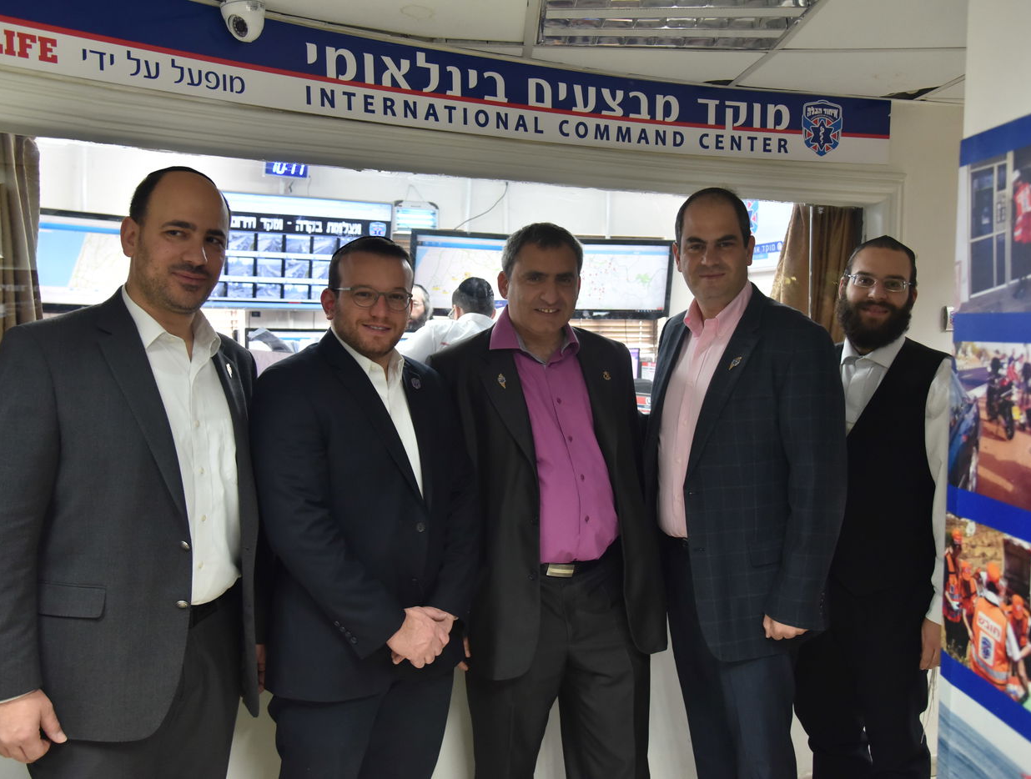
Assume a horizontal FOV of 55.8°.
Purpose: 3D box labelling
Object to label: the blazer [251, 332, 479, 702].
[{"bbox_3d":[-0.305,0.237,1.980,0.500,0.710,0.330,-1,3,-38],"label":"blazer"}]

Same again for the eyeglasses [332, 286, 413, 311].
[{"bbox_3d":[-0.296,-0.184,1.970,0.137,0.044,0.143,6,3,-31],"label":"eyeglasses"}]

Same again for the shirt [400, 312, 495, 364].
[{"bbox_3d":[-0.179,0.033,3.700,0.540,0.660,0.330,0,2,-22],"label":"shirt"}]

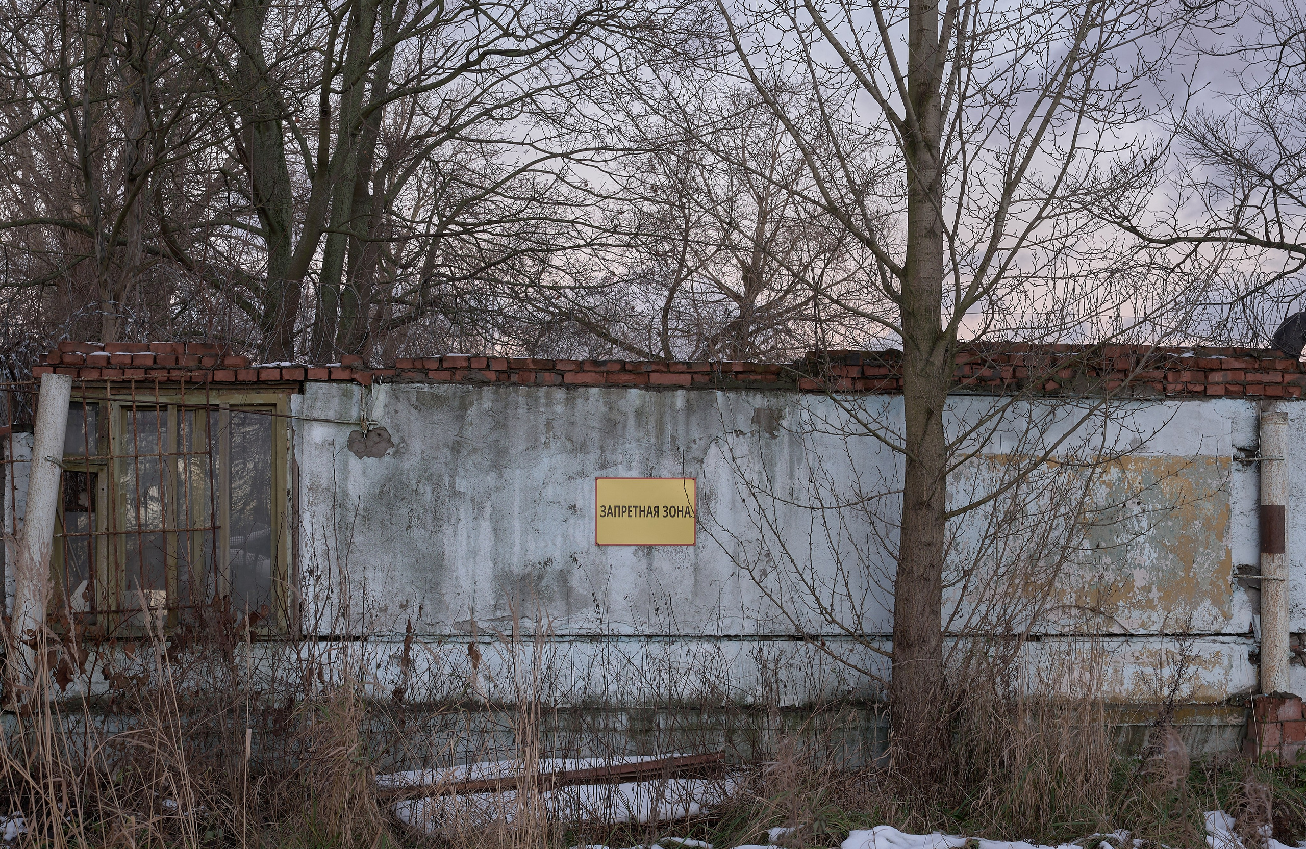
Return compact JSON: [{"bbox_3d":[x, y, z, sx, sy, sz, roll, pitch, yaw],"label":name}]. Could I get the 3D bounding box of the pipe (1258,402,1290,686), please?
[{"bbox_3d":[3.821,0.785,9.130,0.170,1.740,0.170,0,0,-7],"label":"pipe"}]

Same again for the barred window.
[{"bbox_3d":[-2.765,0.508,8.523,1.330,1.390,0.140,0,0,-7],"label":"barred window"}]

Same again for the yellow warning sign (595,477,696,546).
[{"bbox_3d":[-0.044,0.518,8.839,0.605,0.405,0.020,0,0,-7],"label":"yellow warning sign"}]

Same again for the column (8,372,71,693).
[{"bbox_3d":[-3.386,0.608,8.210,0.170,1.786,0.170,5,-3,-7],"label":"column"}]

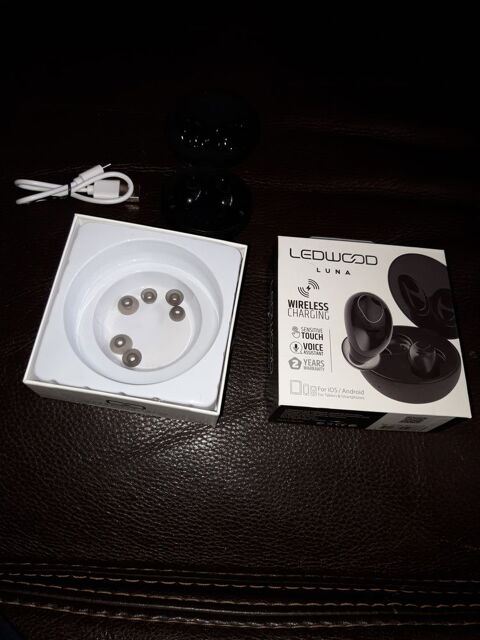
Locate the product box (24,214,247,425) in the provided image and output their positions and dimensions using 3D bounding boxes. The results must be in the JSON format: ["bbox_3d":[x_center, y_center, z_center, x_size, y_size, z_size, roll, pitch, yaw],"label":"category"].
[{"bbox_3d":[-0.059,0.000,0.303,0.109,0.039,0.109,10,67,-3],"label":"product box"}]

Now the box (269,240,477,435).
[{"bbox_3d":[0.075,0.010,0.309,0.109,0.048,0.108,4,68,-5],"label":"box"}]

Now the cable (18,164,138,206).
[{"bbox_3d":[-0.119,-0.095,0.350,0.084,0.010,0.036,-15,71,-12],"label":"cable"}]

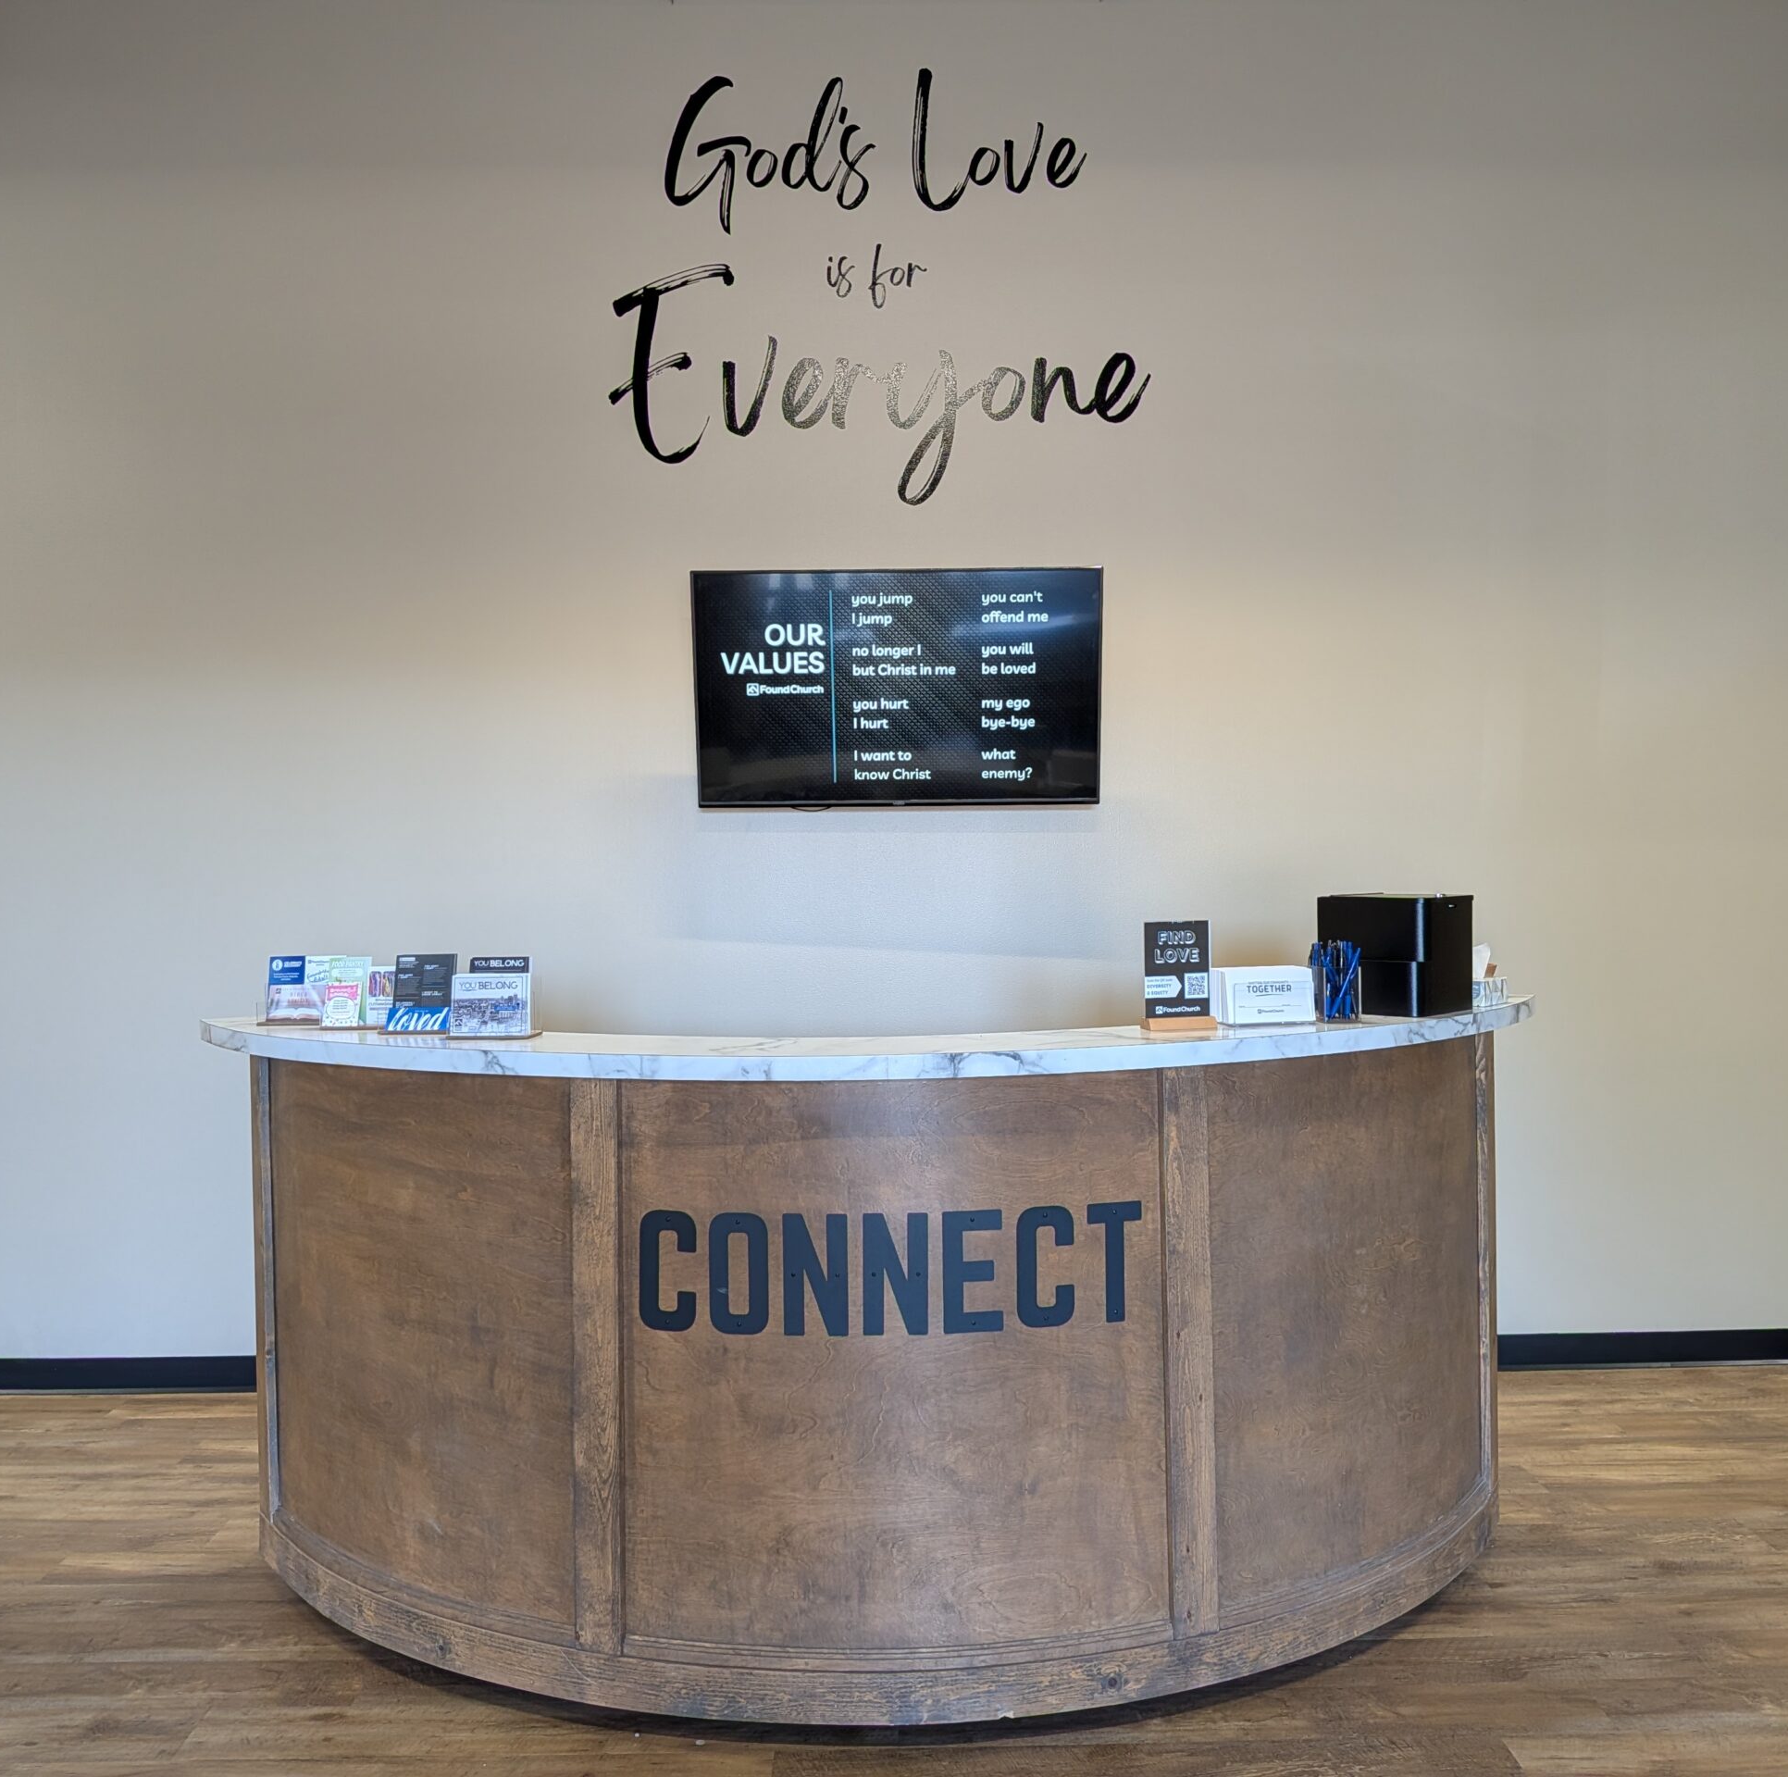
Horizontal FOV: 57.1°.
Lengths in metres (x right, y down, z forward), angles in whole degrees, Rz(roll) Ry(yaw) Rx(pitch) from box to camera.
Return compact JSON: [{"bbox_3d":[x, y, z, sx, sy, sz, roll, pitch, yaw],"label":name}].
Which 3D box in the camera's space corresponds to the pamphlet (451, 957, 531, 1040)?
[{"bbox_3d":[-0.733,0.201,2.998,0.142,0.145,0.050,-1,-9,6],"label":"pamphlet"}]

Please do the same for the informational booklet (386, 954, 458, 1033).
[{"bbox_3d":[-0.891,0.203,3.096,0.125,0.143,0.040,-1,-9,8],"label":"informational booklet"}]

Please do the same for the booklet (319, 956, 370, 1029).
[{"bbox_3d":[-1.069,0.207,3.220,0.100,0.138,0.040,-1,-9,9],"label":"booklet"}]

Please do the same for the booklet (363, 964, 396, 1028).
[{"bbox_3d":[-0.988,0.212,3.203,0.080,0.125,0.030,-1,-9,9],"label":"booklet"}]

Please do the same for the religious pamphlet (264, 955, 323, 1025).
[{"bbox_3d":[-1.217,0.209,3.367,0.133,0.137,0.040,-1,-9,13],"label":"religious pamphlet"}]

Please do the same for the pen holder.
[{"bbox_3d":[0.806,0.167,2.986,0.075,0.146,0.075,-1,1,2],"label":"pen holder"}]

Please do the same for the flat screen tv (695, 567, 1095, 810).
[{"bbox_3d":[0.013,-0.542,4.470,1.105,0.637,0.070,-1,9,0],"label":"flat screen tv"}]

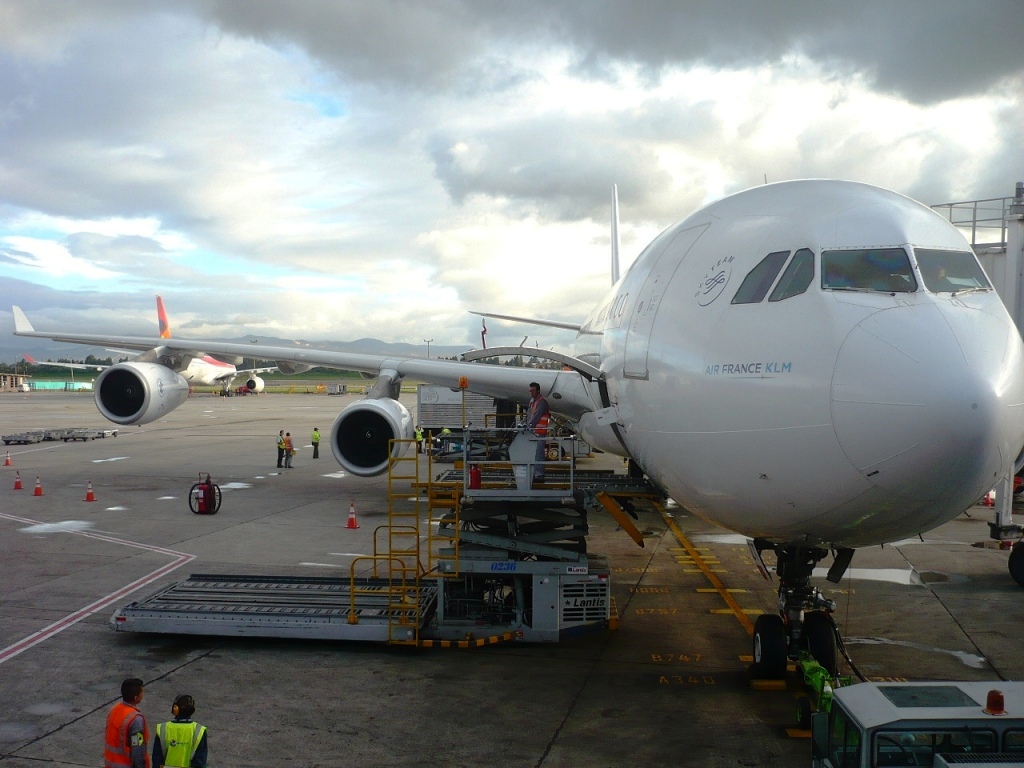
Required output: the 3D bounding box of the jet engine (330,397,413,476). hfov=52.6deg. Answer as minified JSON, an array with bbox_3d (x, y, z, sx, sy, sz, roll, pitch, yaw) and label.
[{"bbox_3d":[-4.196,1.645,33.035,2.380,2.380,4.900,0,1,3],"label":"jet engine"}]

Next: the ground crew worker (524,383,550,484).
[{"bbox_3d":[0.453,0.864,18.412,0.460,1.770,0.540,-1,1,-35],"label":"ground crew worker"}]

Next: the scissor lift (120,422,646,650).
[{"bbox_3d":[-2.100,2.570,19.134,9.650,3.820,3.200,0,1,5],"label":"scissor lift"}]

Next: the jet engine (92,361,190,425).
[{"bbox_3d":[-13.763,0.375,39.415,2.380,2.380,4.900,0,1,3],"label":"jet engine"}]

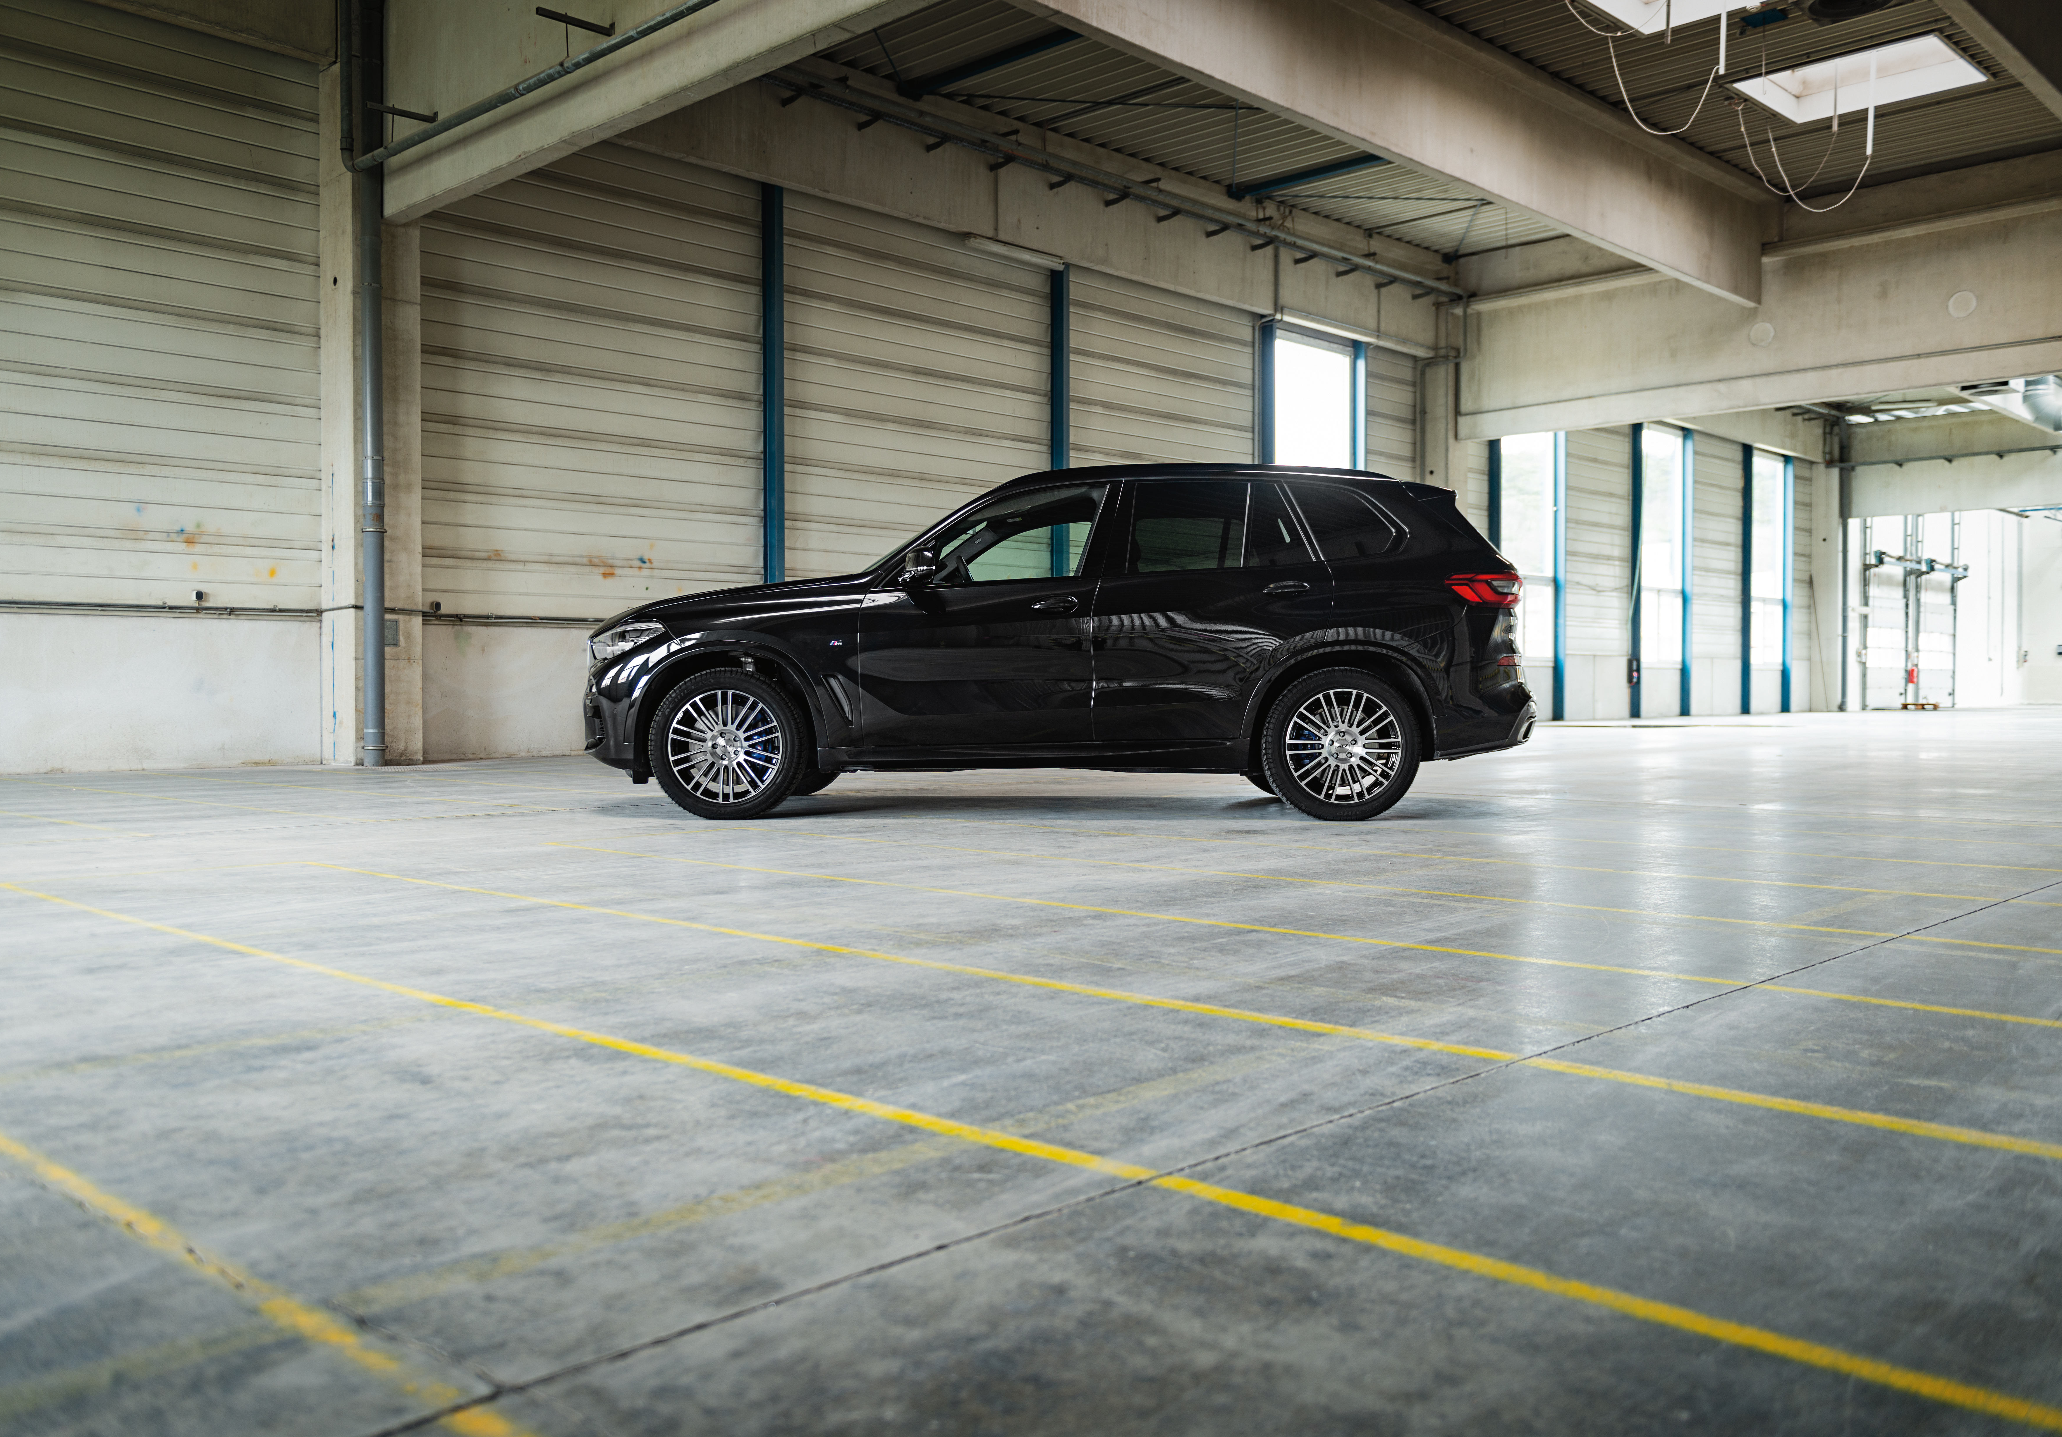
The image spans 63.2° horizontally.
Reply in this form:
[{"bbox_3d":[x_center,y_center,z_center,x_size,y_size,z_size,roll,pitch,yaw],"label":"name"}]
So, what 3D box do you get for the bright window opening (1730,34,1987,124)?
[{"bbox_3d":[9.041,-7.049,18.240,2.050,0.300,1.820,1,2,44],"label":"bright window opening"}]

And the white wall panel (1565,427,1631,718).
[{"bbox_3d":[10.709,-2.941,31.696,0.200,5.900,2.800,1,2,44],"label":"white wall panel"}]

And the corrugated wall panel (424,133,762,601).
[{"bbox_3d":[-4.188,-3.230,16.185,0.200,4.750,3.900,1,2,44],"label":"corrugated wall panel"}]

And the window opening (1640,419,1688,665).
[{"bbox_3d":[12.685,-3.412,33.741,0.150,4.800,2.000,1,2,44],"label":"window opening"}]

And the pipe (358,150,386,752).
[{"bbox_3d":[-5.281,-2.163,13.446,0.165,5.100,0.165,1,2,44],"label":"pipe"}]

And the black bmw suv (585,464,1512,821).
[{"bbox_3d":[0.148,-0.400,9.022,4.930,1.750,2.080,0,1,2],"label":"black bmw suv"}]

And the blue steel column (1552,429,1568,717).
[{"bbox_3d":[9.302,-2.792,29.428,0.200,5.700,0.110,1,2,44],"label":"blue steel column"}]

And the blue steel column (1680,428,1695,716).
[{"bbox_3d":[13.069,-2.872,33.324,0.200,5.700,0.110,1,2,44],"label":"blue steel column"}]

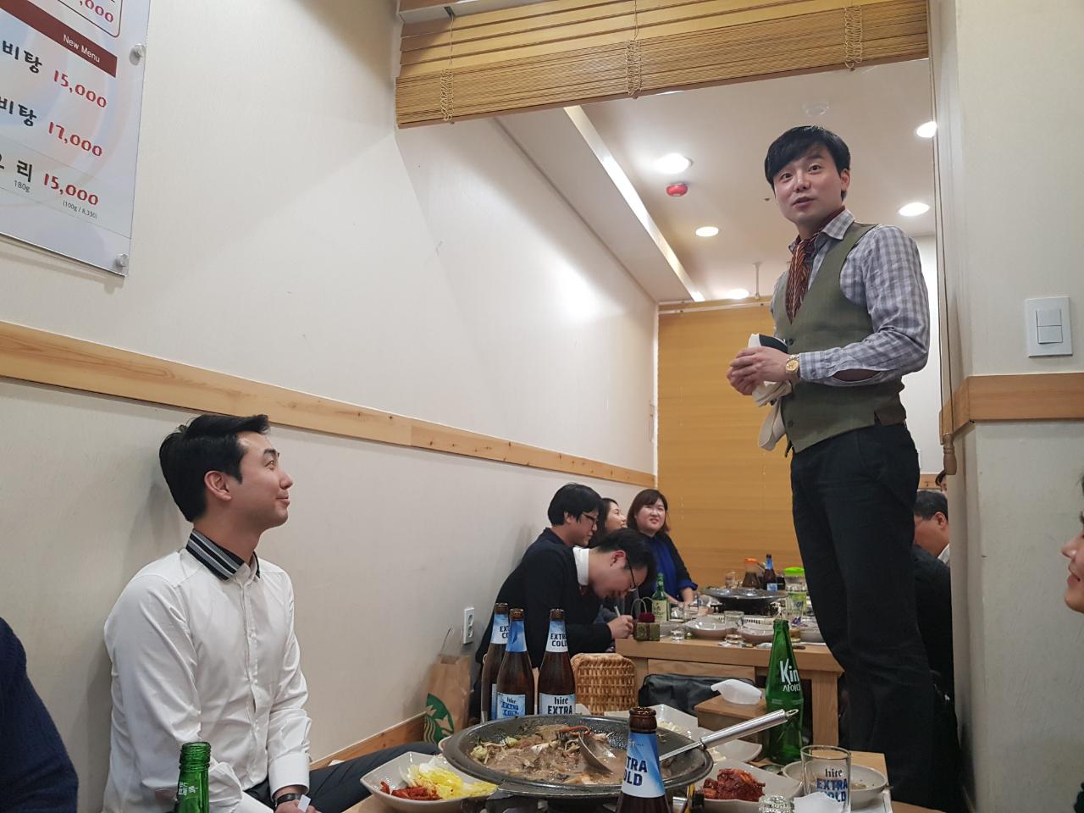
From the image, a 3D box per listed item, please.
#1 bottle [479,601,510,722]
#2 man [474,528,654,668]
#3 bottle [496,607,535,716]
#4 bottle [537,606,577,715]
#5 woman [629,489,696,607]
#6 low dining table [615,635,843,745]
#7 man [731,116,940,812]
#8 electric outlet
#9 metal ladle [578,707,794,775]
[{"bbox_3d":[-0.081,0.513,1.559,0.071,0.262,0.071,2,-7,0],"label":"bottle"},{"bbox_3d":[0.100,0.802,3.033,0.640,0.710,0.560,-1,-8,17],"label":"man"},{"bbox_3d":[-0.049,0.505,1.479,0.071,0.262,0.071,2,-7,0],"label":"bottle"},{"bbox_3d":[0.025,0.507,1.491,0.071,0.262,0.071,2,-7,0],"label":"bottle"},{"bbox_3d":[0.585,0.859,4.093,0.480,0.890,0.540,7,-9,-35],"label":"woman"},{"bbox_3d":[0.764,1.053,3.305,0.760,0.320,1.200,0,-7,14],"label":"low dining table"},{"bbox_3d":[0.679,0.155,1.953,0.430,1.755,0.490,4,-7,-15],"label":"man"},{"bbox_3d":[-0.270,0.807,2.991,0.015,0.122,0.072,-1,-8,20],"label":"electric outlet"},{"bbox_3d":[0.206,0.469,1.163,0.320,0.078,0.085,-9,-4,-19],"label":"metal ladle"}]

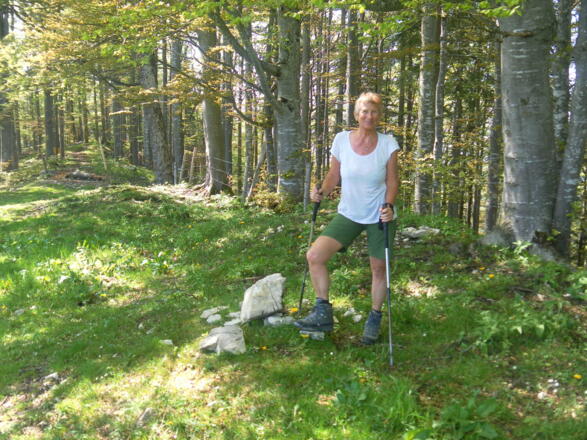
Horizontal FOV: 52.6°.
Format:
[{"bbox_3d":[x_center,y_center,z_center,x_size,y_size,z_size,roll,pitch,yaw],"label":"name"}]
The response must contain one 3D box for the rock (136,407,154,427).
[{"bbox_3d":[-0.728,0.966,2.920,0.075,0.055,0.100,0,8,0],"label":"rock"}]

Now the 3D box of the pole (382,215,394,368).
[{"bbox_3d":[0.584,0.411,3.665,0.055,0.999,0.060,-2,-8,0],"label":"pole"}]

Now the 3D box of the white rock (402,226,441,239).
[{"bbox_3d":[1.450,0.142,6.800,0.430,0.100,0.280,0,8,0],"label":"white rock"}]

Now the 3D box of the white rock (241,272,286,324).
[{"bbox_3d":[-0.222,0.575,4.400,0.340,0.350,0.220,-2,10,-12],"label":"white rock"}]

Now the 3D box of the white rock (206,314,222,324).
[{"bbox_3d":[-0.583,0.737,4.380,0.108,0.050,0.085,0,9,0],"label":"white rock"}]

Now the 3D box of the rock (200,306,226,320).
[{"bbox_3d":[-0.585,0.685,4.350,0.175,0.060,0.150,0,8,0],"label":"rock"}]

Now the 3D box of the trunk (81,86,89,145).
[{"bbox_3d":[-7.747,-3.863,22.000,0.230,2.100,0.230,0,8,0],"label":"trunk"}]

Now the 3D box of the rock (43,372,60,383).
[{"bbox_3d":[-1.395,0.908,3.420,0.100,0.050,0.080,0,9,0],"label":"rock"}]

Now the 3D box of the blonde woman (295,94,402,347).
[{"bbox_3d":[0.355,-0.020,3.870,0.660,1.630,0.500,2,9,9],"label":"blonde woman"}]

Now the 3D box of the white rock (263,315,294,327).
[{"bbox_3d":[-0.098,0.714,4.220,0.210,0.055,0.130,0,8,0],"label":"white rock"}]

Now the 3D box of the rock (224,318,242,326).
[{"bbox_3d":[-0.438,0.748,4.330,0.130,0.045,0.090,0,9,0],"label":"rock"}]

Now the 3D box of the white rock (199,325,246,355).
[{"bbox_3d":[-0.455,0.772,3.850,0.290,0.115,0.250,0,8,0],"label":"white rock"}]

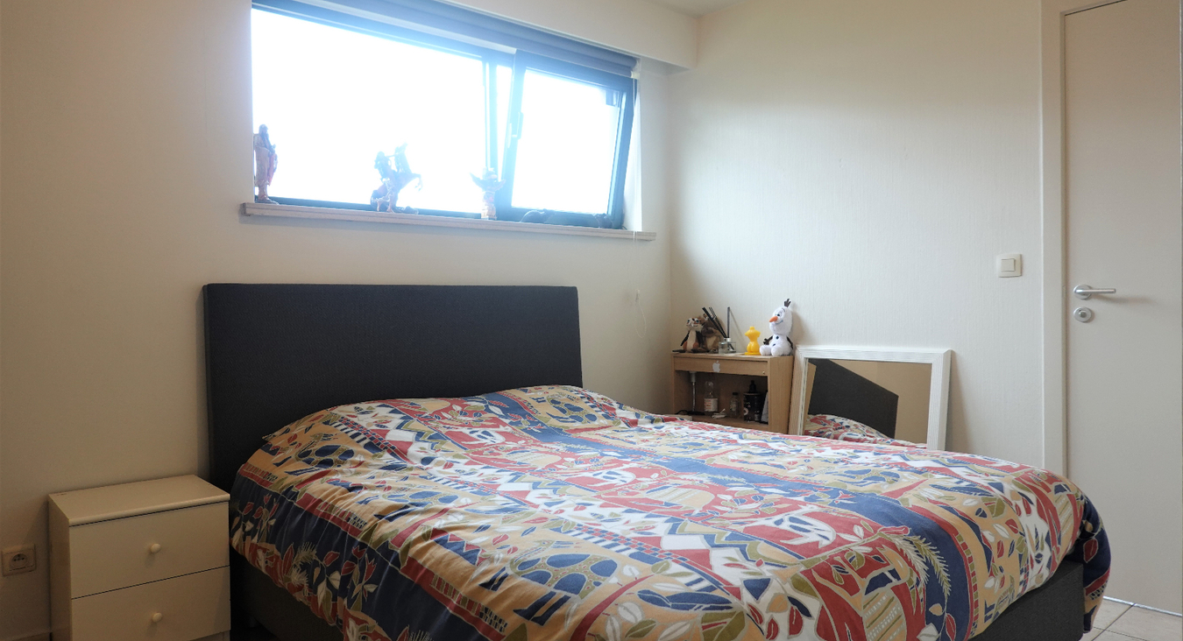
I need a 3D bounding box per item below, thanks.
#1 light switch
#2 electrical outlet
[{"bbox_3d":[1.511,-0.198,2.855,0.012,0.083,0.083,-2,1,-41],"label":"light switch"},{"bbox_3d":[-1.660,0.699,2.290,0.079,0.080,0.018,-2,1,-41],"label":"electrical outlet"}]

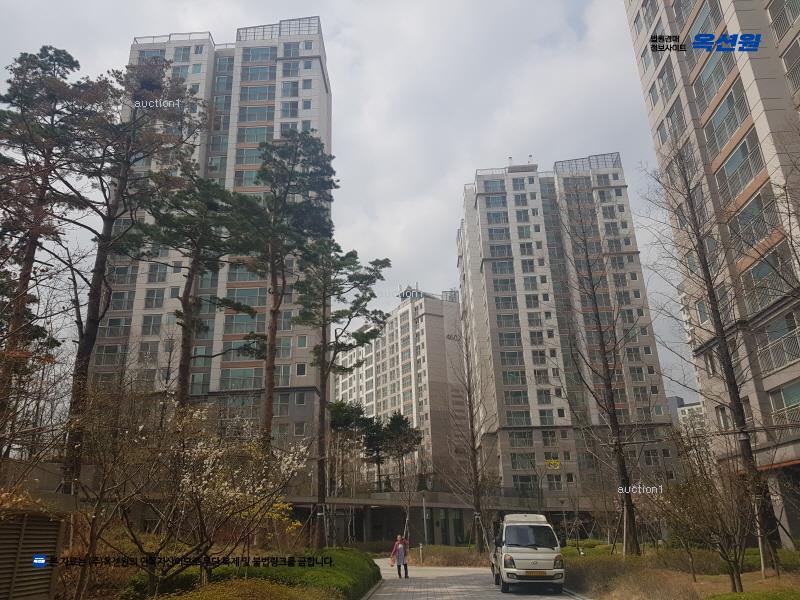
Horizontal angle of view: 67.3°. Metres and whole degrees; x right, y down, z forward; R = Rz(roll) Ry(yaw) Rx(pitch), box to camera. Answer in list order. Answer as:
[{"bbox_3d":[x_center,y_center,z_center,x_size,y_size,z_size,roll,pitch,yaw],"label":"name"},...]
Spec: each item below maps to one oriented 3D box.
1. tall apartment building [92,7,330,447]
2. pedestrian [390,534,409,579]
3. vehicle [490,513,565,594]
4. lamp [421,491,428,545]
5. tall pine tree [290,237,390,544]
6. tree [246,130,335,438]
[{"bbox_3d":[-20.104,-4.009,69.907,23.245,60.469,12.500,-3,-20,1],"label":"tall apartment building"},{"bbox_3d":[-0.025,10.449,24.460,0.650,1.600,0.400,-2,-21,0],"label":"pedestrian"},{"bbox_3d":[3.780,7.903,18.926,1.740,2.100,5.100,-3,-21,3],"label":"vehicle"},{"bbox_3d":[1.559,13.566,36.015,0.400,4.050,0.400,-2,-21,0],"label":"lamp"},{"bbox_3d":[-2.790,3.890,26.383,4.400,14.617,4.300,-3,-20,1],"label":"tall pine tree"},{"bbox_3d":[-3.939,0.247,21.408,3.400,15.100,3.400,-2,-21,0],"label":"tree"}]

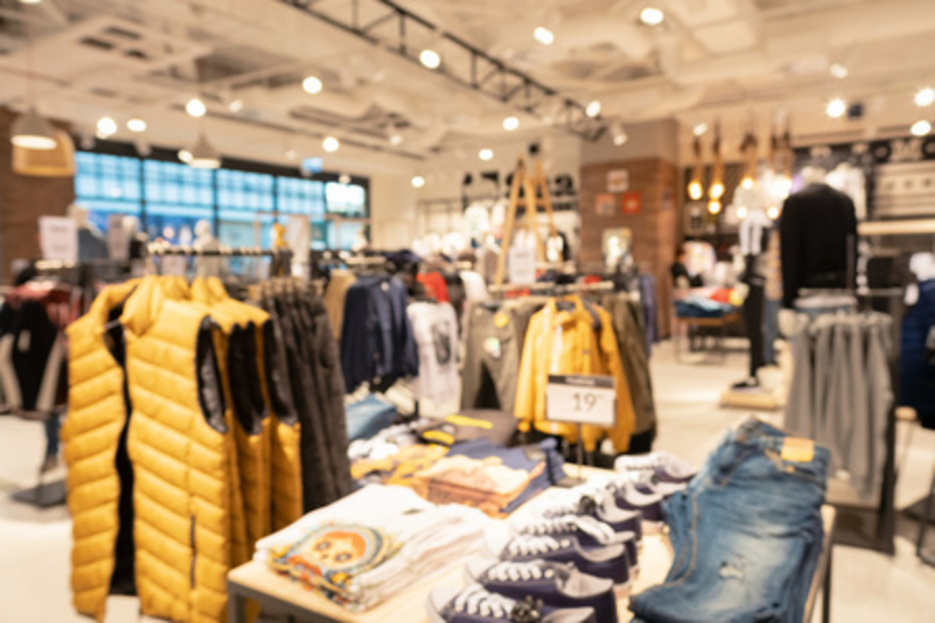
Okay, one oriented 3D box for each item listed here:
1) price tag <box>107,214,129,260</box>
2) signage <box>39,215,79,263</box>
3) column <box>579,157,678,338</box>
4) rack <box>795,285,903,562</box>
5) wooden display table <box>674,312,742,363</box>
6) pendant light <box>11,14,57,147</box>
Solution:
[{"bbox_3d":[-2.078,-0.439,3.700,0.200,0.270,0.015,3,6,34],"label":"price tag"},{"bbox_3d":[-2.428,-0.427,3.700,0.015,0.270,0.200,3,6,34],"label":"signage"},{"bbox_3d":[2.966,-1.101,11.371,1.360,3.030,1.200,3,6,34],"label":"column"},{"bbox_3d":[1.918,0.492,3.199,0.500,1.280,0.420,3,6,34],"label":"rack"},{"bbox_3d":[3.485,0.321,8.918,0.620,0.600,1.150,3,6,34],"label":"wooden display table"},{"bbox_3d":[-4.318,-2.278,6.200,0.340,1.240,0.340,3,6,34],"label":"pendant light"}]

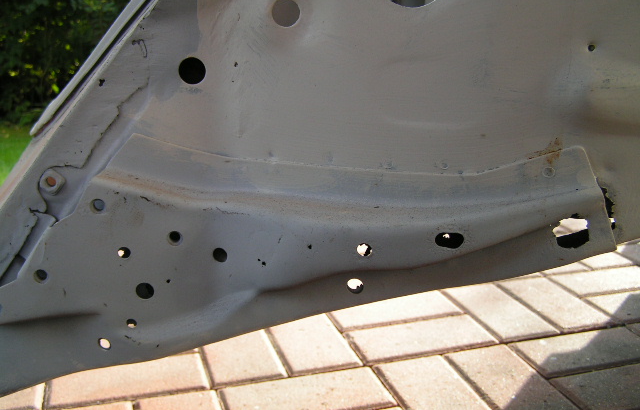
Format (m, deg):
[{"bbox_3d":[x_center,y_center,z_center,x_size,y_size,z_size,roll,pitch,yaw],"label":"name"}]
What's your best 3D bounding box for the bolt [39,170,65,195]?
[{"bbox_3d":[-0.199,-0.017,0.520,0.017,0.017,0.008,0,7,-1],"label":"bolt"}]

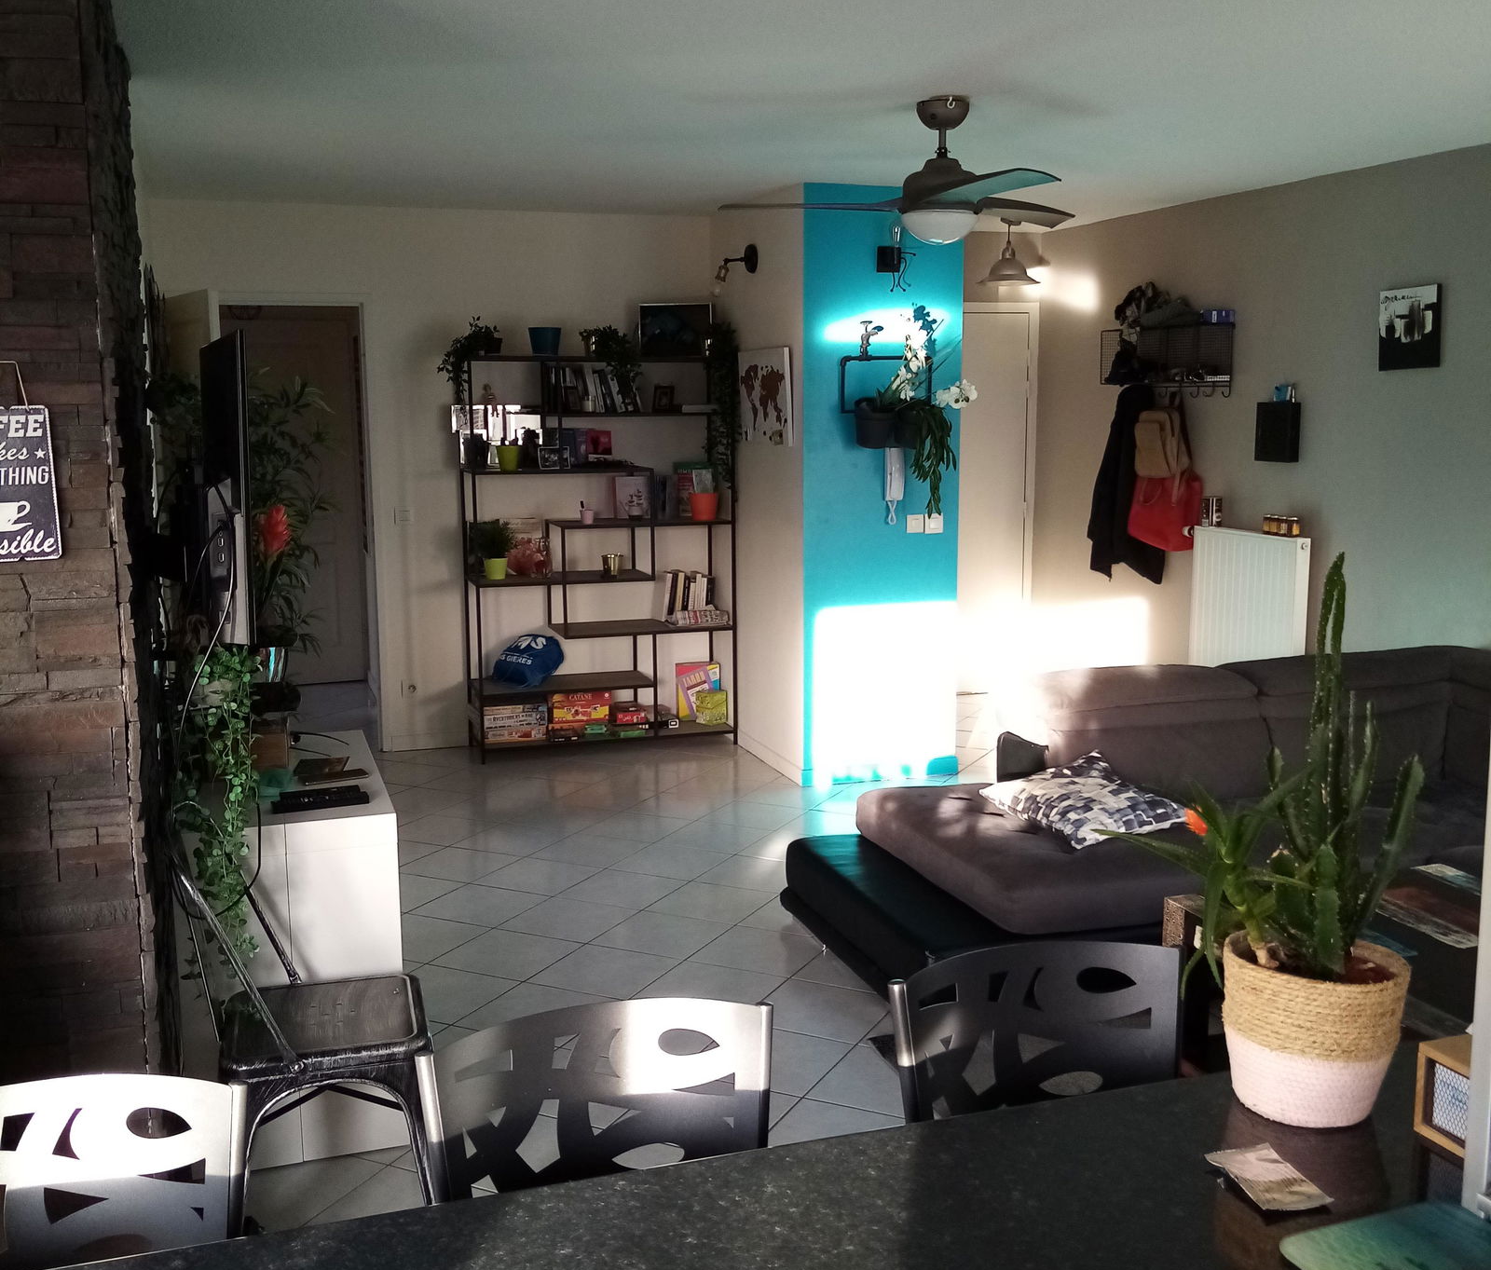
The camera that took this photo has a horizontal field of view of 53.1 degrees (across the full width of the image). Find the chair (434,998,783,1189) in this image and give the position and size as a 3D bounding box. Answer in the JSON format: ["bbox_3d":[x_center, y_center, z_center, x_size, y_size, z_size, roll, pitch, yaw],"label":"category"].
[{"bbox_3d":[-0.082,0.916,1.473,0.420,0.940,0.500,-3,9,-18],"label":"chair"}]

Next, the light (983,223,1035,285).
[{"bbox_3d":[1.288,-1.865,7.304,0.260,0.300,0.260,0,9,0],"label":"light"}]

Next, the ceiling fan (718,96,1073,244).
[{"bbox_3d":[0.463,-1.367,4.418,1.130,0.420,1.240,1,9,12],"label":"ceiling fan"}]

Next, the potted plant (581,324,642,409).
[{"bbox_3d":[-0.617,-1.234,6.859,0.280,0.380,0.270,-3,9,-18],"label":"potted plant"}]

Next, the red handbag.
[{"bbox_3d":[1.891,-0.563,6.720,0.160,0.380,0.340,-3,9,-18],"label":"red handbag"}]

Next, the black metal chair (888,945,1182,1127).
[{"bbox_3d":[0.427,0.888,1.642,0.420,0.940,0.500,-3,9,-18],"label":"black metal chair"}]

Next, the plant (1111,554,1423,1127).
[{"bbox_3d":[0.531,0.196,1.514,0.310,0.546,0.270,3,9,20],"label":"plant"}]

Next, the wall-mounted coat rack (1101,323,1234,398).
[{"bbox_3d":[1.874,-1.220,6.692,0.200,0.310,0.820,-3,9,-18],"label":"wall-mounted coat rack"}]

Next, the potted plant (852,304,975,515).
[{"bbox_3d":[0.689,-0.915,6.133,0.530,0.830,0.300,-3,9,-18],"label":"potted plant"}]

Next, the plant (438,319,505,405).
[{"bbox_3d":[-1.233,-1.230,6.736,0.290,0.380,0.260,-3,9,-18],"label":"plant"}]

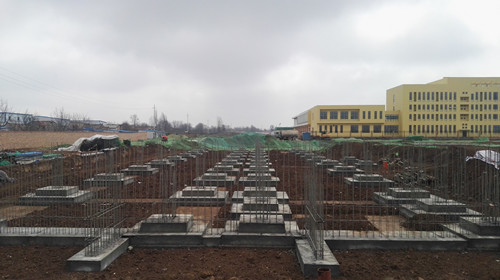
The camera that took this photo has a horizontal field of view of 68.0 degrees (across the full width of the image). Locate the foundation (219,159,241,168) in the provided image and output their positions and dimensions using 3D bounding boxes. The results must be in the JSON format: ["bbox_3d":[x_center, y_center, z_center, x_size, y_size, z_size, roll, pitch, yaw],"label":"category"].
[{"bbox_3d":[-1.805,2.244,34.232,2.365,0.562,1.787,0,1,1],"label":"foundation"}]

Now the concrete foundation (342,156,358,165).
[{"bbox_3d":[11.313,2.286,42.320,1.778,0.577,1.716,0,1,1],"label":"concrete foundation"}]

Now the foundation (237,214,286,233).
[{"bbox_3d":[0.334,2.413,10.708,1.286,0.265,1.039,0,1,1],"label":"foundation"}]

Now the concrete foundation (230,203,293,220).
[{"bbox_3d":[0.410,2.794,14.504,2.255,0.281,1.872,0,1,1],"label":"concrete foundation"}]

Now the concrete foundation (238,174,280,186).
[{"bbox_3d":[0.594,2.515,23.751,2.467,0.603,2.184,0,1,1],"label":"concrete foundation"}]

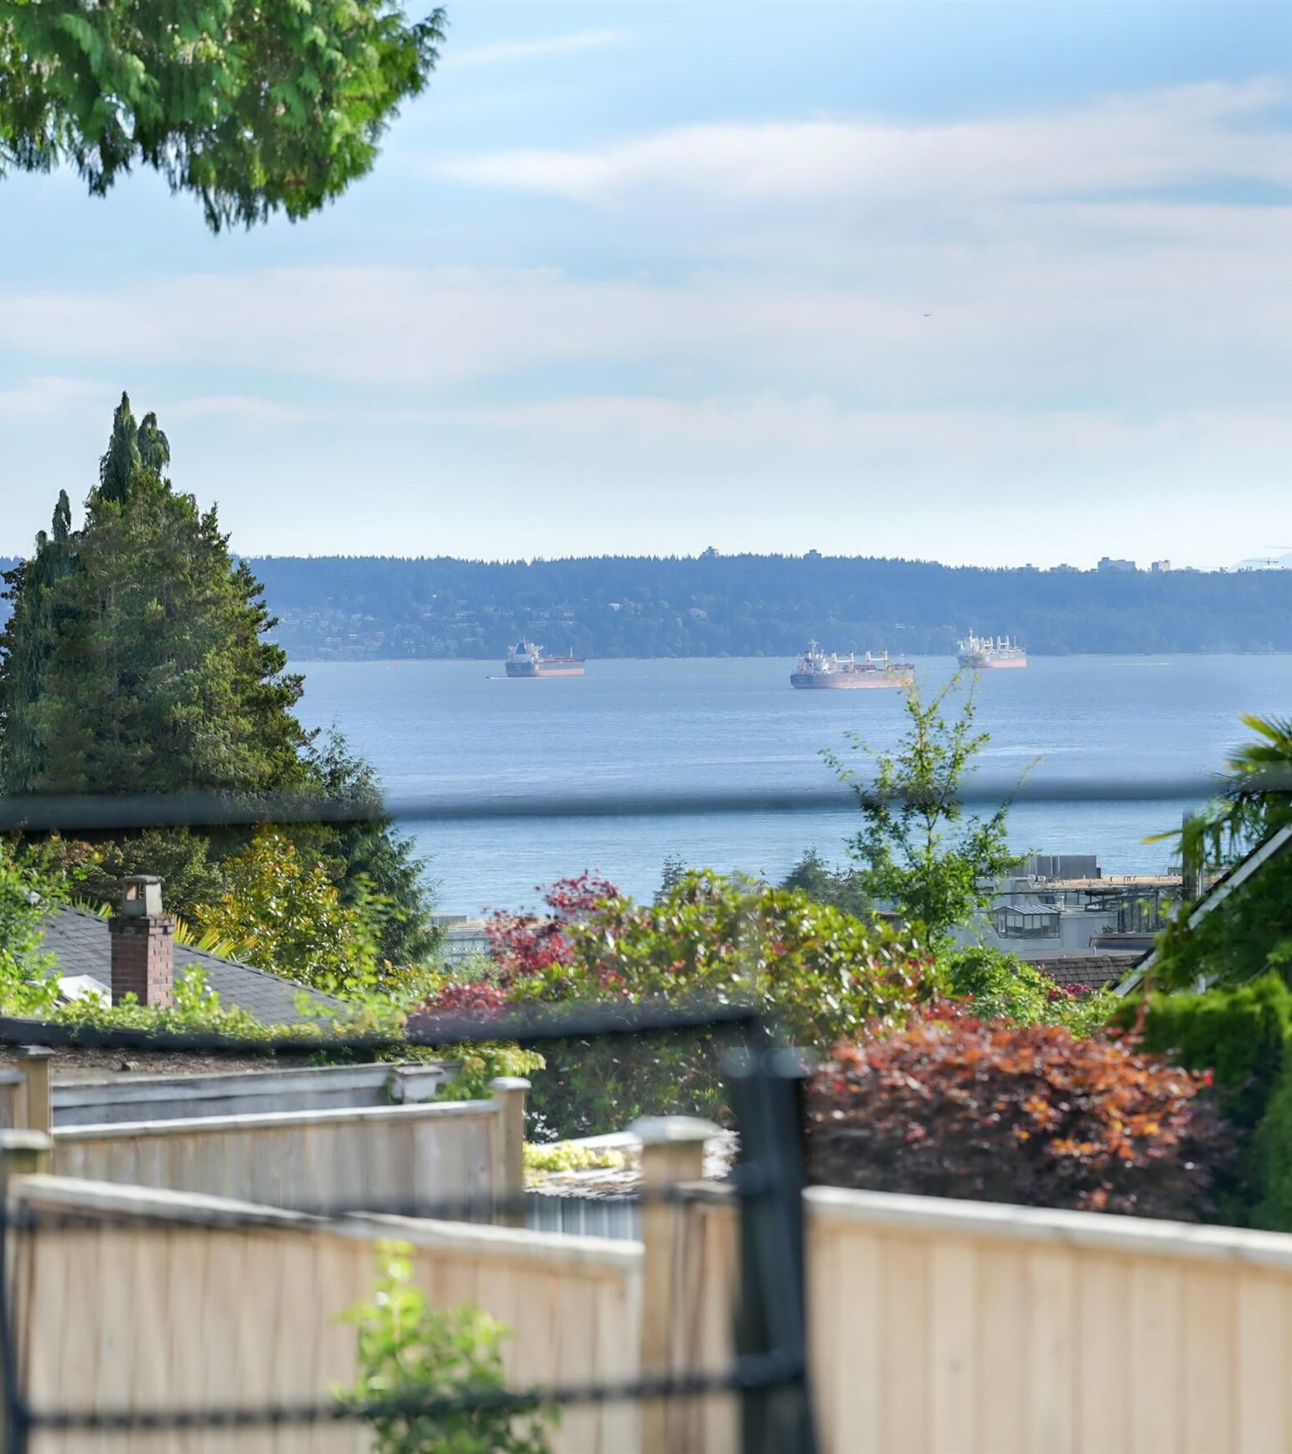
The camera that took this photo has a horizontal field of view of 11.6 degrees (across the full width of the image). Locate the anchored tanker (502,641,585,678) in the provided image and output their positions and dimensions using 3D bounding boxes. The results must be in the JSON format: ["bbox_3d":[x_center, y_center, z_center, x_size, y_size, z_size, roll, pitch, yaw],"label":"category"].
[{"bbox_3d":[-97.101,-66.394,6200.000,30.000,37.000,178.000,0,1,14],"label":"anchored tanker"}]

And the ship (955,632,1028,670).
[{"bbox_3d":[385.720,-85.294,7080.000,31.000,41.000,183.000,0,1,17],"label":"ship"}]

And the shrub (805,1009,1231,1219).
[{"bbox_3d":[1.417,2.067,24.000,1.750,1.900,1.600,0,1,0],"label":"shrub"}]

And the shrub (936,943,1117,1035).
[{"bbox_3d":[2.783,1.958,46.000,1.500,1.300,1.400,0,1,0],"label":"shrub"}]

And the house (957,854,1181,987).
[{"bbox_3d":[19.113,9.080,285.000,11.500,7.500,9.500,0,1,-14],"label":"house"}]

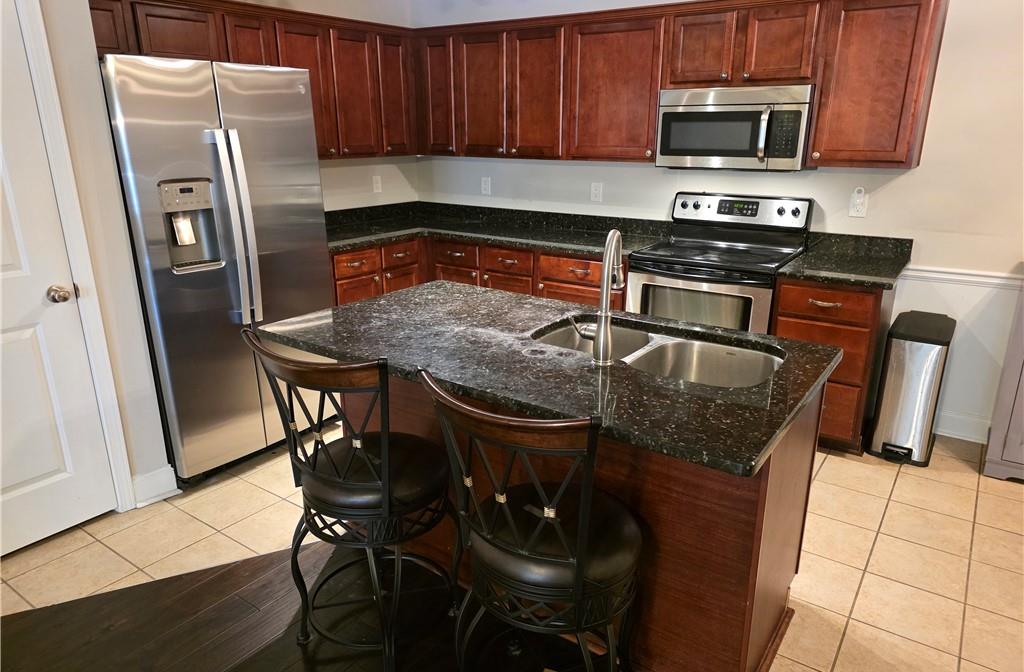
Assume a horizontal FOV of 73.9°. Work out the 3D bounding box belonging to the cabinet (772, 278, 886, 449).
[{"bbox_3d":[1.657,0.097,3.548,0.460,0.880,0.615,12,20,34],"label":"cabinet"}]

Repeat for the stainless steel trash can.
[{"bbox_3d":[2.010,0.257,3.421,0.272,0.650,0.440,12,20,34],"label":"stainless steel trash can"}]

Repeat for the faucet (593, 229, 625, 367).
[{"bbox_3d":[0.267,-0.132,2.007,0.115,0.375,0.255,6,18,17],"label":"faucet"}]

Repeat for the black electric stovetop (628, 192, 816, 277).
[{"bbox_3d":[1.140,-0.579,3.676,0.757,0.325,0.665,12,20,34],"label":"black electric stovetop"}]

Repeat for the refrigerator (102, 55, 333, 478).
[{"bbox_3d":[-1.500,-0.325,3.316,0.880,1.800,0.908,13,21,35],"label":"refrigerator"}]

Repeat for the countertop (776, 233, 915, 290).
[{"bbox_3d":[1.673,-0.388,3.391,0.495,0.139,0.632,12,20,34],"label":"countertop"}]

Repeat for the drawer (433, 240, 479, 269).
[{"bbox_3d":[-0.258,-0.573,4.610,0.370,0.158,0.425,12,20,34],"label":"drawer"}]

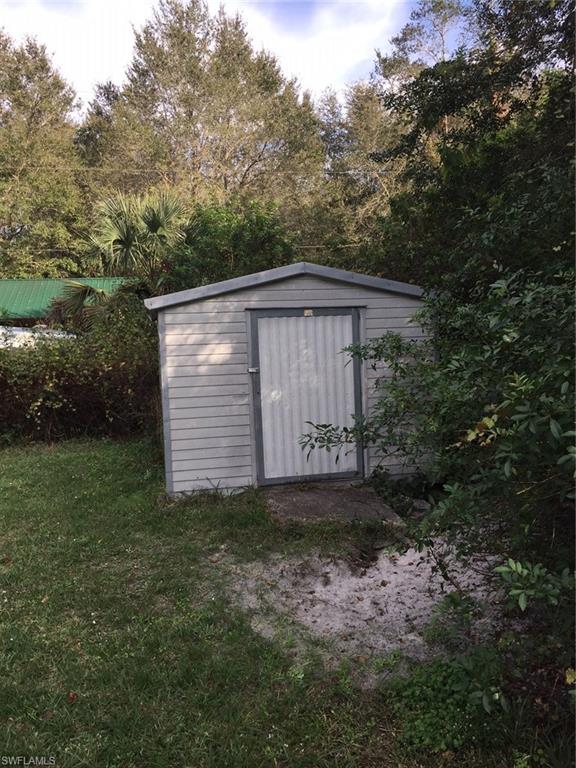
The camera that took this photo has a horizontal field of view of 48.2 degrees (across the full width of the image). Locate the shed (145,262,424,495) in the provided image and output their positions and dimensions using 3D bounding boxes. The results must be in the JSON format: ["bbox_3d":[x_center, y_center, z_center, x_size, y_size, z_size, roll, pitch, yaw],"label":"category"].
[{"bbox_3d":[-0.052,-0.178,8.424,3.380,2.403,2.900,-3,3,-11],"label":"shed"}]

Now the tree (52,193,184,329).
[{"bbox_3d":[-3.258,-1.511,13.137,2.800,4.728,2.800,-3,3,-14],"label":"tree"}]

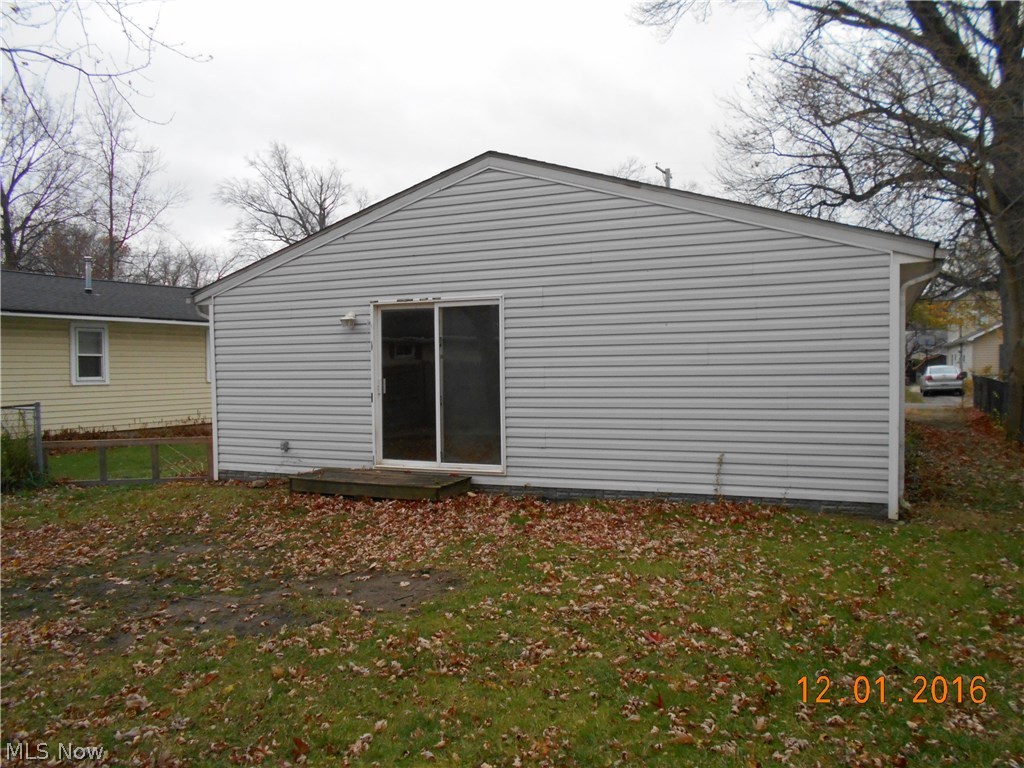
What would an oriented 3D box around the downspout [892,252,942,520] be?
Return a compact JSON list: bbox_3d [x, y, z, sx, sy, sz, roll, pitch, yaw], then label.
[{"bbox_3d":[3.863,0.042,7.369,0.420,2.509,0.150,0,2,23],"label":"downspout"}]

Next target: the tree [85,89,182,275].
[{"bbox_3d":[-20.096,-7.264,41.223,5.600,16.770,5.600,-2,2,-26],"label":"tree"}]

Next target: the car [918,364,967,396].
[{"bbox_3d":[20.862,-0.244,37.322,1.820,1.450,4.800,0,2,27],"label":"car"}]

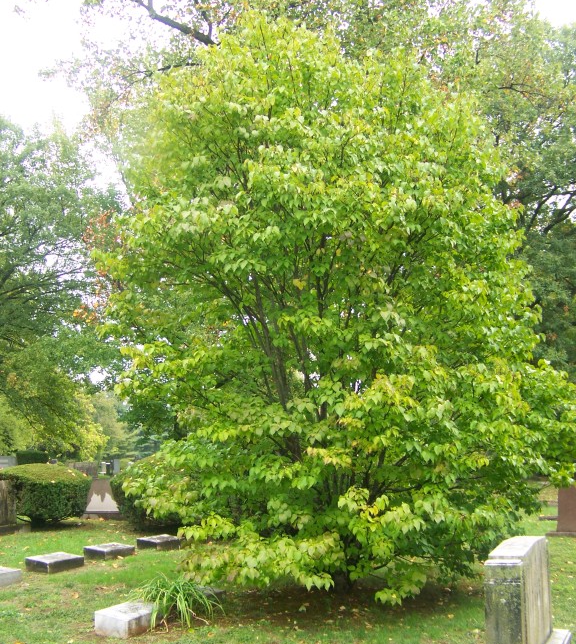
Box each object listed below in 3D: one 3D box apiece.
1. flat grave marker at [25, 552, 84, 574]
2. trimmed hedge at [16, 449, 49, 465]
[{"bbox_3d":[-2.744,2.834,9.159,0.334,0.127,0.608,-4,-10,25],"label":"flat grave marker"},{"bbox_3d":[-8.795,4.905,26.827,1.200,1.120,1.100,3,-9,-18],"label":"trimmed hedge"}]

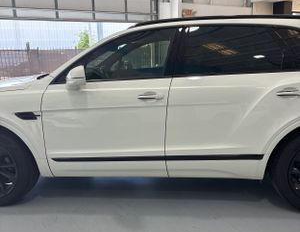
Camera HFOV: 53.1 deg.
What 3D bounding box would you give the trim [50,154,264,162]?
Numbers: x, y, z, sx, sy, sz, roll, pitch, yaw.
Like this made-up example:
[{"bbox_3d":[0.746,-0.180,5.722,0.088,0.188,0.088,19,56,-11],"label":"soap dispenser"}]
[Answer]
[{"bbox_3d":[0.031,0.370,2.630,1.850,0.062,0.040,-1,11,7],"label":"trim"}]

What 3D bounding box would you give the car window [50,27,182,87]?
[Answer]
[{"bbox_3d":[-0.309,-0.540,2.675,1.135,0.455,0.220,-1,11,7],"label":"car window"}]

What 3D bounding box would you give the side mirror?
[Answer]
[{"bbox_3d":[-0.605,-0.326,2.545,0.125,0.205,0.205,-1,11,7],"label":"side mirror"}]

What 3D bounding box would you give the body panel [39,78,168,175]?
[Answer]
[{"bbox_3d":[-0.377,0.121,2.675,1.135,0.867,0.130,-1,11,7],"label":"body panel"}]

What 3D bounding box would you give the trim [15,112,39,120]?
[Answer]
[{"bbox_3d":[-1.107,0.001,2.705,0.220,0.062,0.035,-1,11,7],"label":"trim"}]

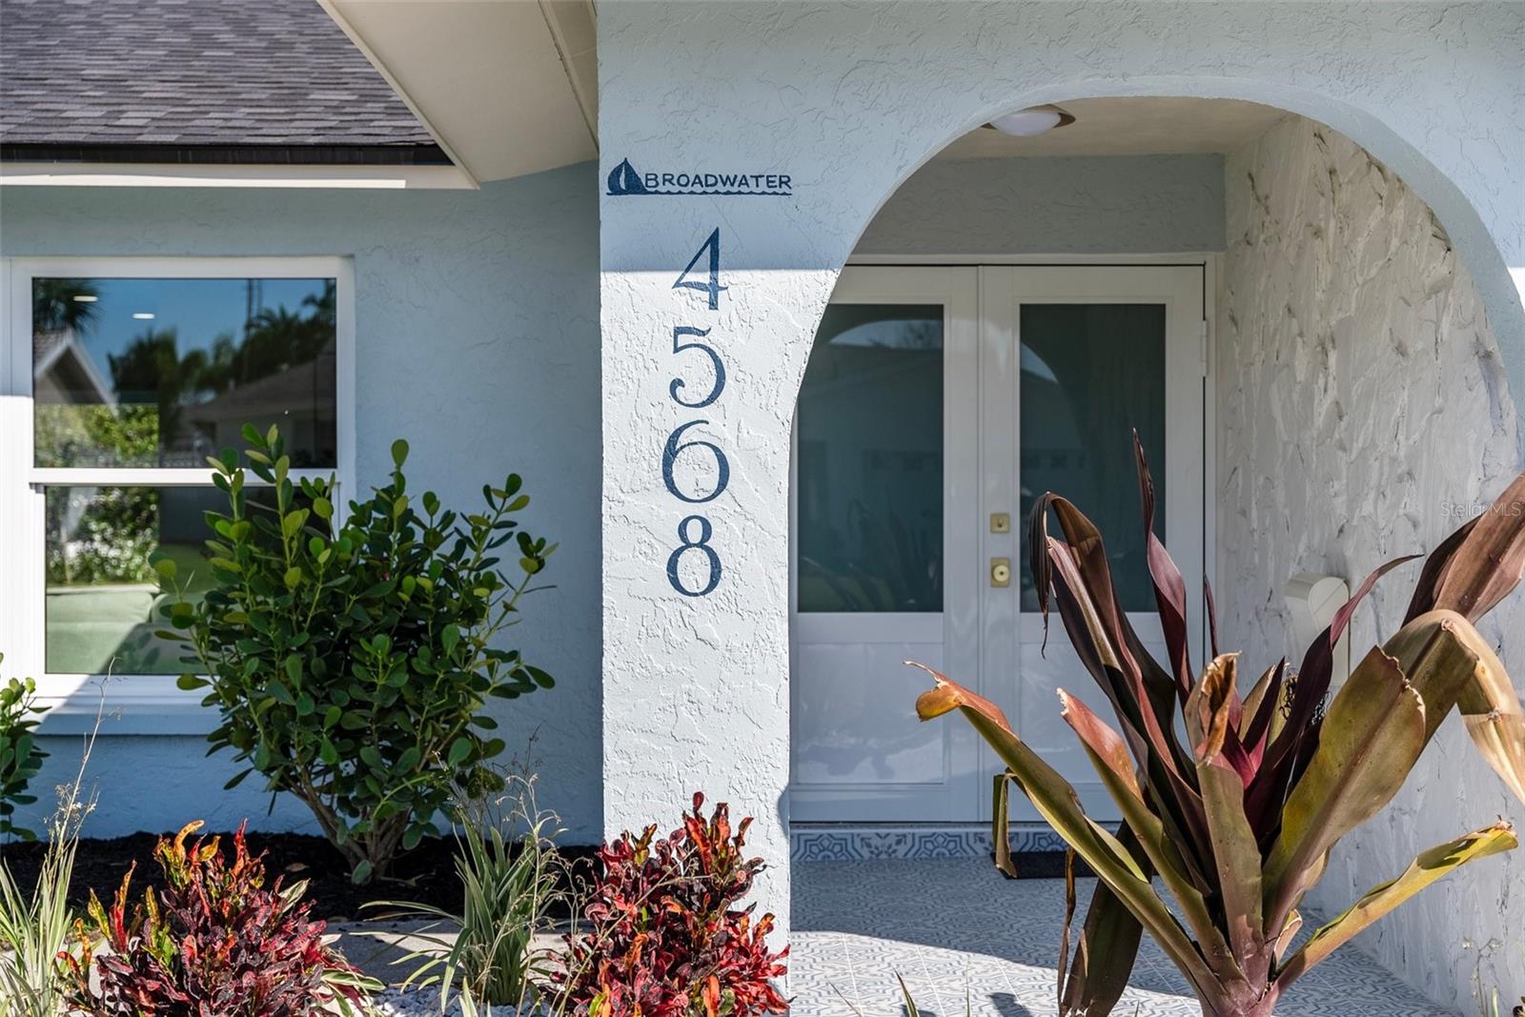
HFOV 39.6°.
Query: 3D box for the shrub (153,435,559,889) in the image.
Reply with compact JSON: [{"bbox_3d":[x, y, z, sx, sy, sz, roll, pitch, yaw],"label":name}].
[{"bbox_3d":[-1.325,0.475,6.950,1.280,1.490,1.180,0,1,-1],"label":"shrub"}]

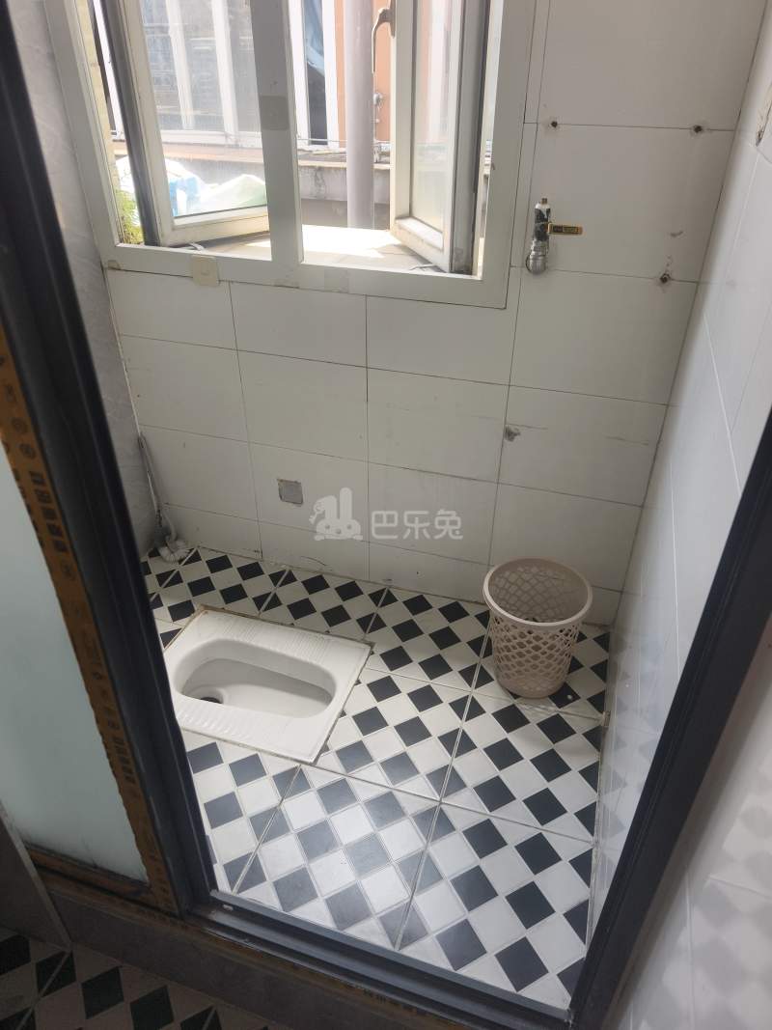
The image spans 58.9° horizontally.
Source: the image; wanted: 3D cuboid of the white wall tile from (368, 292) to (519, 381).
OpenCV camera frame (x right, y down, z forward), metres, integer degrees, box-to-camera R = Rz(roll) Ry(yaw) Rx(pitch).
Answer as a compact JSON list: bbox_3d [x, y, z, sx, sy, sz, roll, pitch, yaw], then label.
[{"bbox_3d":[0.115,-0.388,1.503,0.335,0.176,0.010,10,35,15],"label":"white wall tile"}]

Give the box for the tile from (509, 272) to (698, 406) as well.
[{"bbox_3d":[0.431,-0.364,1.403,0.330,0.251,0.010,10,35,15],"label":"tile"}]

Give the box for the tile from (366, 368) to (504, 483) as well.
[{"bbox_3d":[0.115,-0.211,1.622,0.335,0.251,0.010,10,35,15],"label":"tile"}]

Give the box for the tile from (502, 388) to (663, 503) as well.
[{"bbox_3d":[0.431,-0.155,1.541,0.330,0.251,0.010,10,35,15],"label":"tile"}]

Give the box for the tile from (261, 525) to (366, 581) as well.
[{"bbox_3d":[-0.204,0.105,1.956,0.333,0.147,0.010,10,35,15],"label":"tile"}]

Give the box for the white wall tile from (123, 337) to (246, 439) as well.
[{"bbox_3d":[-0.523,-0.328,1.798,0.340,0.251,0.010,10,35,15],"label":"white wall tile"}]

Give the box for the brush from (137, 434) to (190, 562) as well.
[{"bbox_3d":[-0.640,-0.042,1.961,0.115,0.380,0.092,10,35,15],"label":"brush"}]

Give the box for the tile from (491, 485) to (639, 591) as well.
[{"bbox_3d":[0.431,0.055,1.676,0.329,0.251,0.010,10,35,15],"label":"tile"}]

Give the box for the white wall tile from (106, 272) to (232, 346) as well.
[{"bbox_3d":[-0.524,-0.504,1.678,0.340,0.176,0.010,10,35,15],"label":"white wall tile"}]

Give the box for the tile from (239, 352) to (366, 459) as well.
[{"bbox_3d":[-0.203,-0.271,1.714,0.335,0.251,0.010,10,35,15],"label":"tile"}]

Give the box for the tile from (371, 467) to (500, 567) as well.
[{"bbox_3d":[0.114,-0.003,1.761,0.333,0.250,0.010,10,35,15],"label":"tile"}]

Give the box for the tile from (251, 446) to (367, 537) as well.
[{"bbox_3d":[-0.203,-0.061,1.847,0.333,0.250,0.010,10,35,15],"label":"tile"}]

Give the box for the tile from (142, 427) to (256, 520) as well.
[{"bbox_3d":[-0.523,-0.120,1.938,0.340,0.251,0.010,10,35,15],"label":"tile"}]

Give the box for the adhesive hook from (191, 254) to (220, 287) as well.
[{"bbox_3d":[-0.420,-0.566,1.589,0.067,0.067,0.012,10,35,15],"label":"adhesive hook"}]

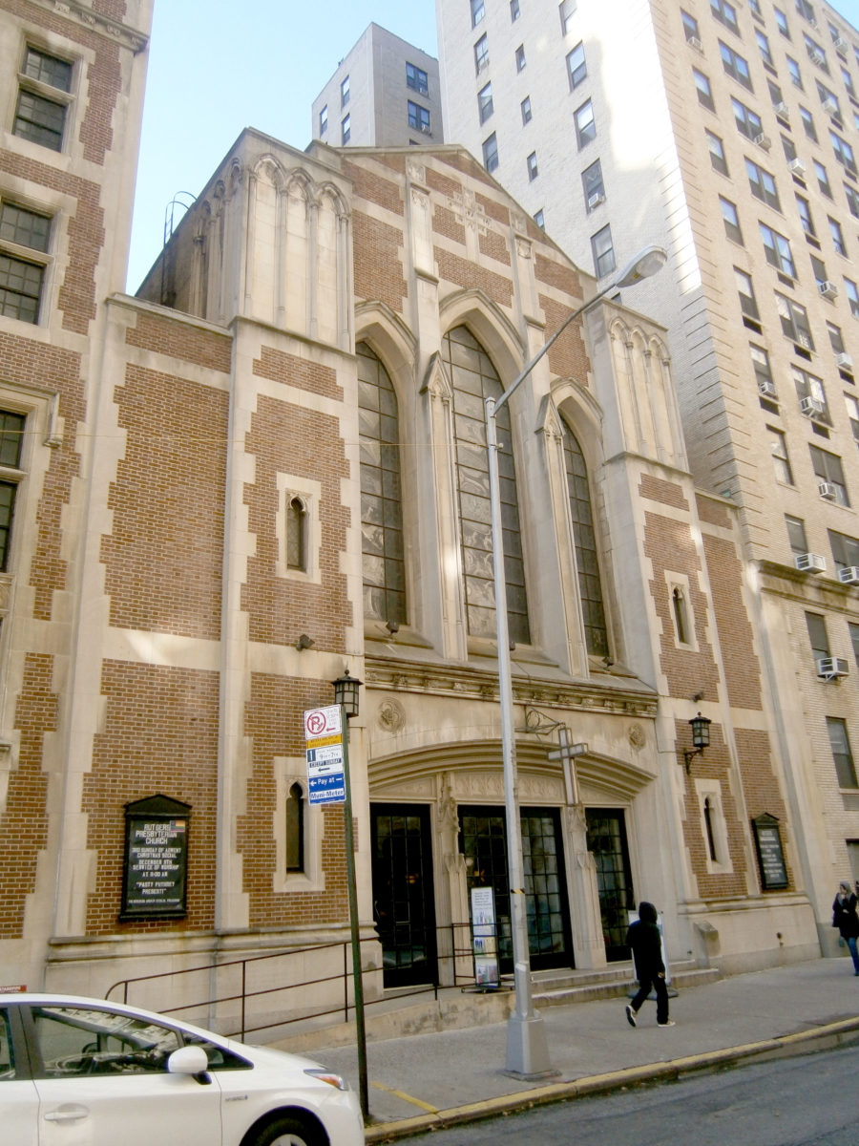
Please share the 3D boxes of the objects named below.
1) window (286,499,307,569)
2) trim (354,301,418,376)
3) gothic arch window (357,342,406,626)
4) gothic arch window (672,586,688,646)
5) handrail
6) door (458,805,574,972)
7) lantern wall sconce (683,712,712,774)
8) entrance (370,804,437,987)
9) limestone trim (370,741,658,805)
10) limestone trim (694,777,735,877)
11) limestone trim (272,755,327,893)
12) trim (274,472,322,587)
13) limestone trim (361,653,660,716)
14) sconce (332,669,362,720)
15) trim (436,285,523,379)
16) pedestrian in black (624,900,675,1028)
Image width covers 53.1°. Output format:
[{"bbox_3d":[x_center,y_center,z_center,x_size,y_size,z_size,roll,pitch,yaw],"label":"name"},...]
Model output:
[{"bbox_3d":[-2.417,-0.704,15.489,0.370,1.449,0.160,11,-25,-34],"label":"window"},{"bbox_3d":[-1.160,-5.346,19.107,1.958,1.359,0.480,11,-25,-34],"label":"trim"},{"bbox_3d":[-1.323,-2.124,18.099,1.720,6.453,0.250,11,-24,-33],"label":"gothic arch window"},{"bbox_3d":[6.132,1.030,21.308,0.370,1.449,0.160,11,-25,-34],"label":"gothic arch window"},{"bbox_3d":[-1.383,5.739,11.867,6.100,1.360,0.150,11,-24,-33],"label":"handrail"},{"bbox_3d":[1.648,6.033,16.535,2.730,3.000,0.150,11,-24,-33],"label":"door"},{"bbox_3d":[5.919,3.715,18.974,0.480,1.310,0.740,11,-24,-33],"label":"lantern wall sconce"},{"bbox_3d":[-0.478,5.604,15.119,1.370,2.980,0.150,11,-24,-33],"label":"entrance"},{"bbox_3d":[1.840,3.958,17.240,7.366,1.075,0.520,11,-25,-34],"label":"limestone trim"},{"bbox_3d":[6.225,5.609,19.053,0.870,2.020,0.300,11,-24,-33],"label":"limestone trim"},{"bbox_3d":[-2.129,3.999,13.715,0.883,2.023,0.300,11,-25,-34],"label":"limestone trim"},{"bbox_3d":[-2.401,-0.769,15.461,0.884,2.013,0.300,11,-25,-34],"label":"trim"},{"bbox_3d":[1.949,2.439,17.536,7.859,0.608,0.240,11,-25,-34],"label":"limestone trim"},{"bbox_3d":[-1.403,2.252,14.093,0.480,1.300,0.740,11,-24,-33],"label":"sconce"},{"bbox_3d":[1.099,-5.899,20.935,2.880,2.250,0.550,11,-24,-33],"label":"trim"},{"bbox_3d":[3.067,5.482,12.088,0.660,1.630,0.500,11,-25,-34],"label":"pedestrian in black"}]

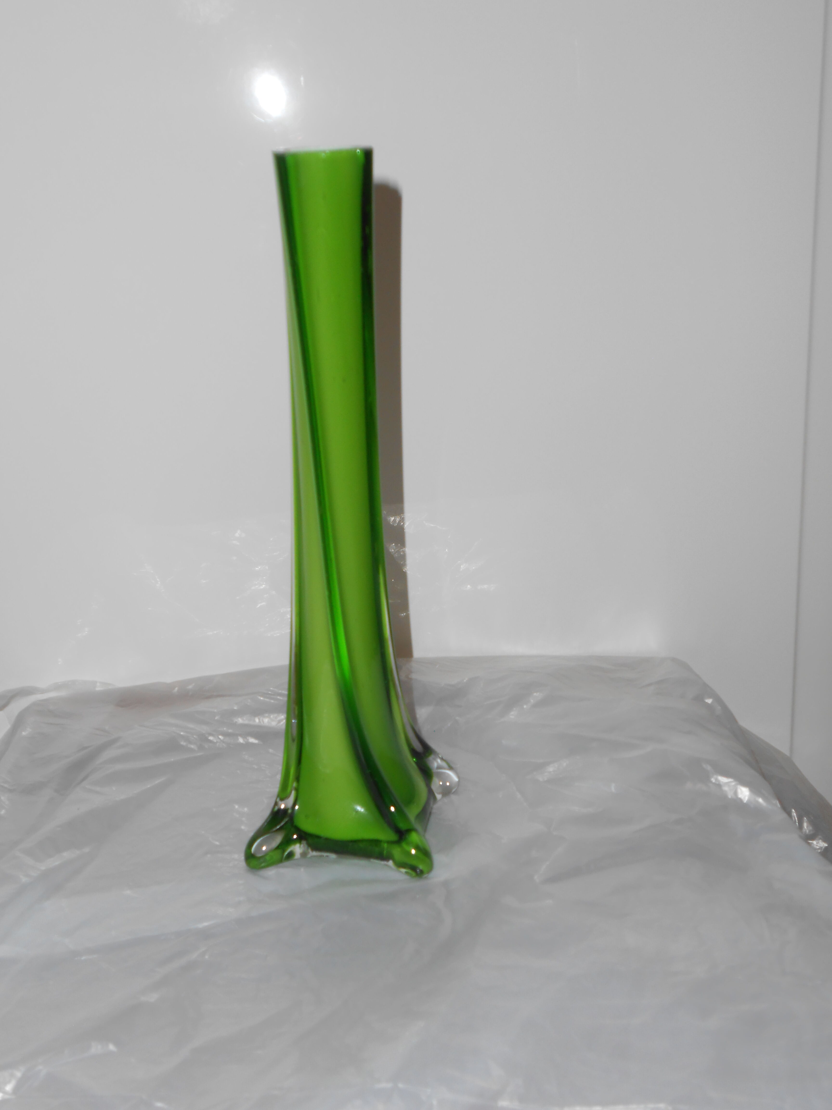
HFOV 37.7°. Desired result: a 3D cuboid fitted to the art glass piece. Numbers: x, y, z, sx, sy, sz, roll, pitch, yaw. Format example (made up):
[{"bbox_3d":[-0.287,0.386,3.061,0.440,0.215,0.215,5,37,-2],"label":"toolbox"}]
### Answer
[{"bbox_3d":[-0.026,-0.011,0.411,0.062,0.238,0.060,1,18,9],"label":"art glass piece"}]

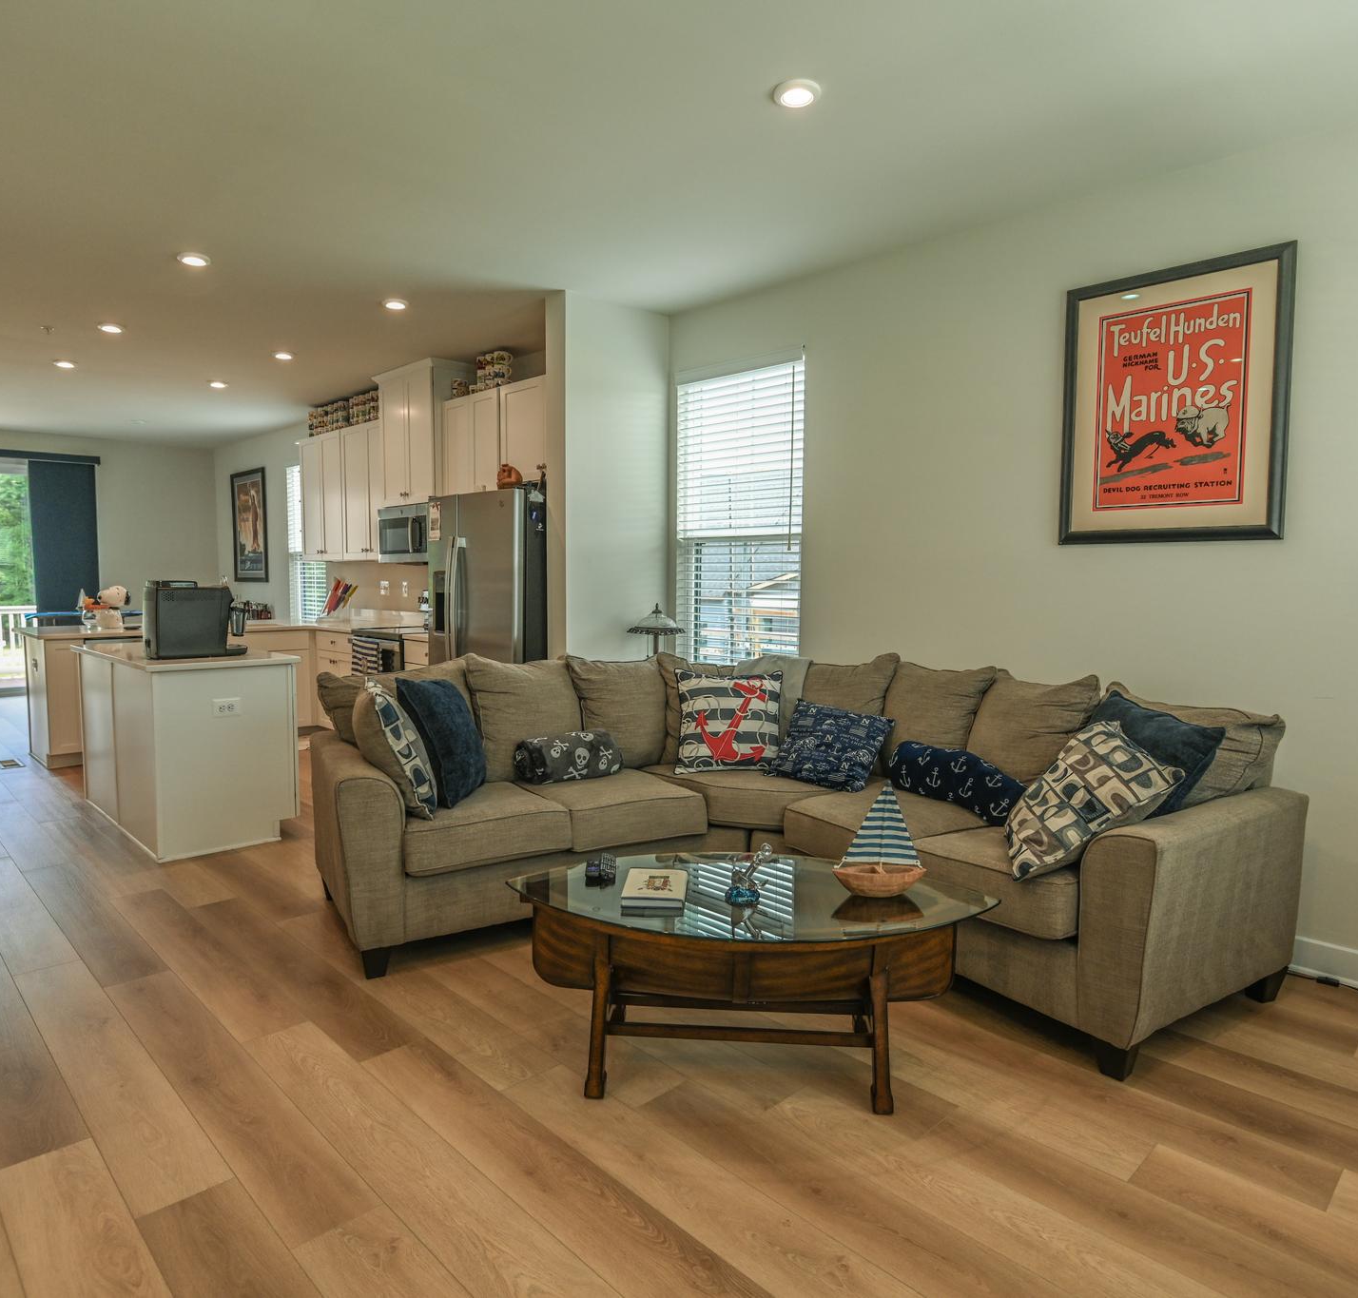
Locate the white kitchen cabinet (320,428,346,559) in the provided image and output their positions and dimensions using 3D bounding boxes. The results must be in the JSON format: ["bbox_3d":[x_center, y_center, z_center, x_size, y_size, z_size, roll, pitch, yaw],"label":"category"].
[{"bbox_3d":[-2.798,-1.281,7.386,0.410,1.055,0.329,5,7,45],"label":"white kitchen cabinet"}]

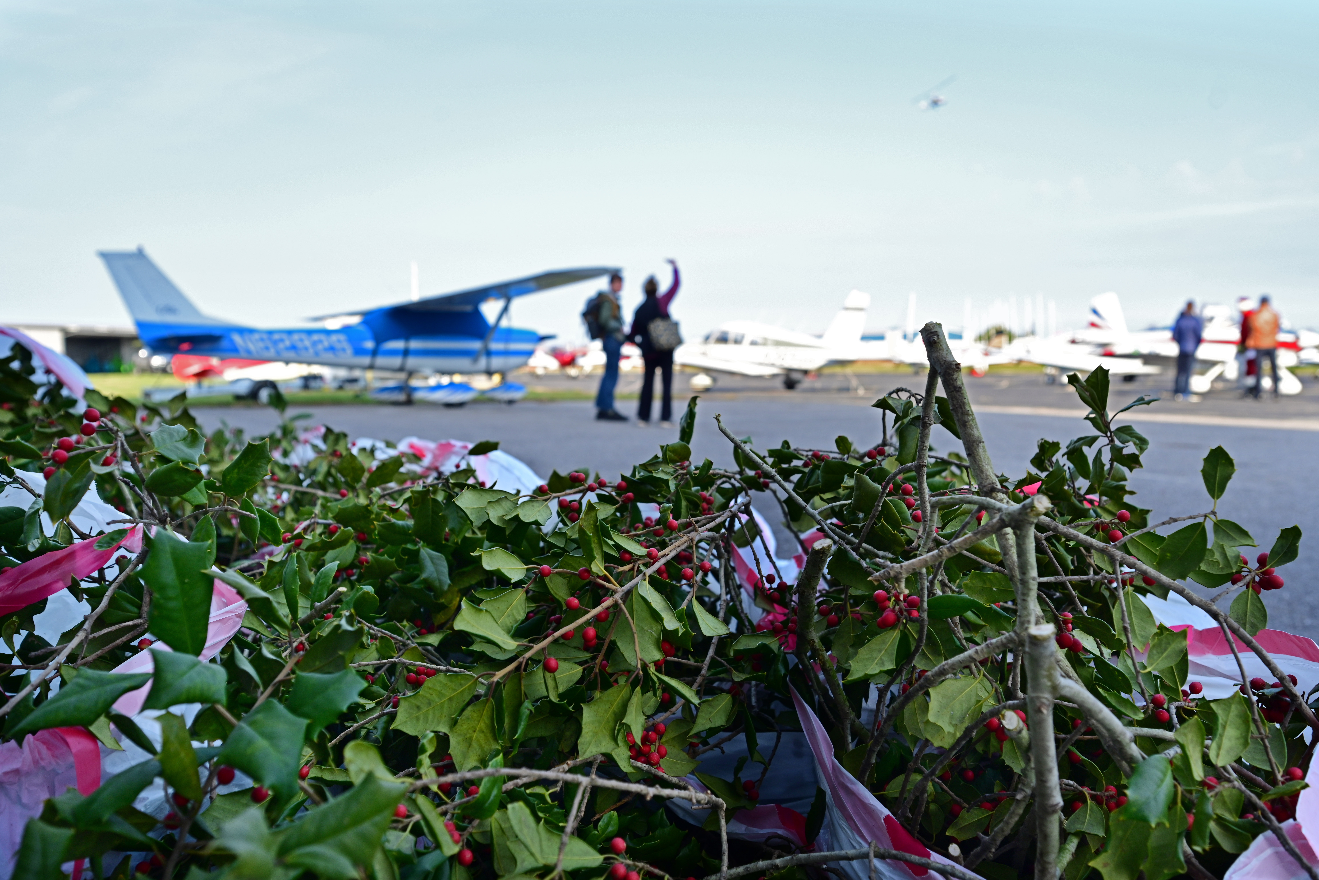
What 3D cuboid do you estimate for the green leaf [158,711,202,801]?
[{"bbox_3d":[-0.248,0.163,0.530,0.019,0.048,0.010,-17,-6,-25],"label":"green leaf"}]

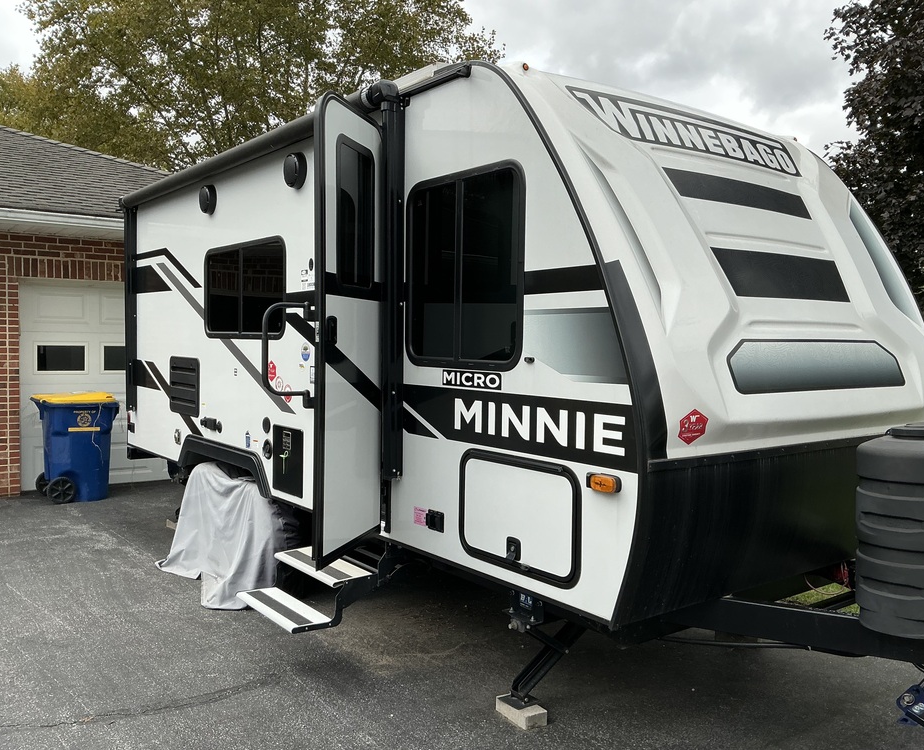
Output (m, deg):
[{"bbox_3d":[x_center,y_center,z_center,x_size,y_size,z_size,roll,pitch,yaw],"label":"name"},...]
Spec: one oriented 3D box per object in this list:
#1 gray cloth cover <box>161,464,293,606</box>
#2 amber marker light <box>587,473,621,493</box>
[{"bbox_3d":[-1.528,0.975,5.172,0.470,0.690,1.480,-1,3,-38],"label":"gray cloth cover"},{"bbox_3d":[0.466,0.361,2.670,0.034,0.058,0.132,-1,3,-38],"label":"amber marker light"}]

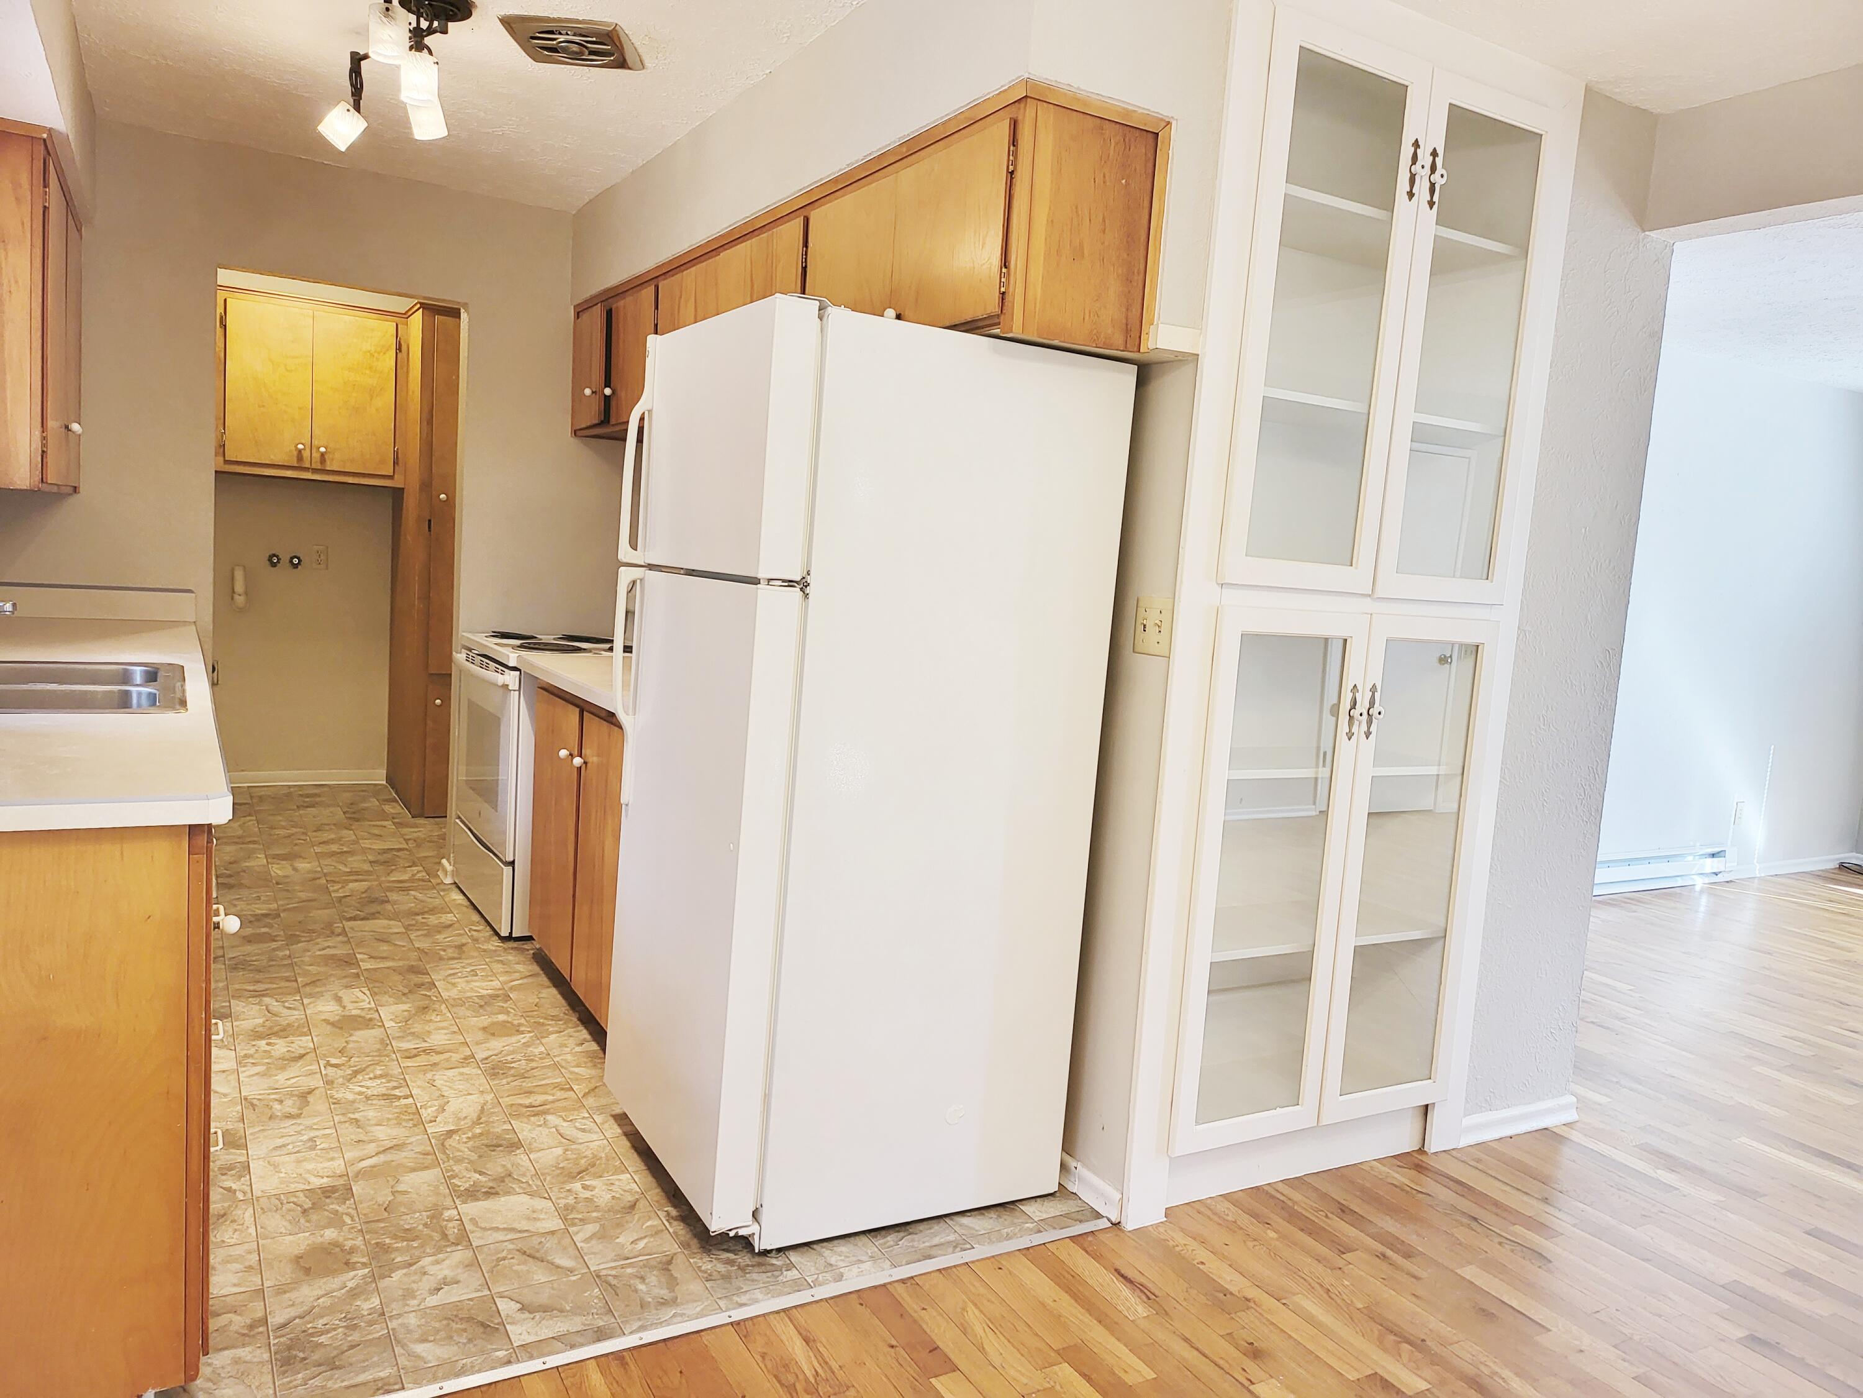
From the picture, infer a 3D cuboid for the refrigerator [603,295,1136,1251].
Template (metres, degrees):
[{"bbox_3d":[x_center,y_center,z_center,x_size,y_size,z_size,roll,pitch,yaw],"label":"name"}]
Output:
[{"bbox_3d":[-0.188,0.133,2.690,0.789,1.710,0.701,1,7,-29],"label":"refrigerator"}]

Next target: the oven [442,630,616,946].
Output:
[{"bbox_3d":[-1.233,0.217,4.463,0.714,1.000,0.775,0,7,-30],"label":"oven"}]

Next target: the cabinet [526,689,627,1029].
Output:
[{"bbox_3d":[-0.700,0.408,3.675,0.624,0.870,1.117,0,7,-30],"label":"cabinet"}]

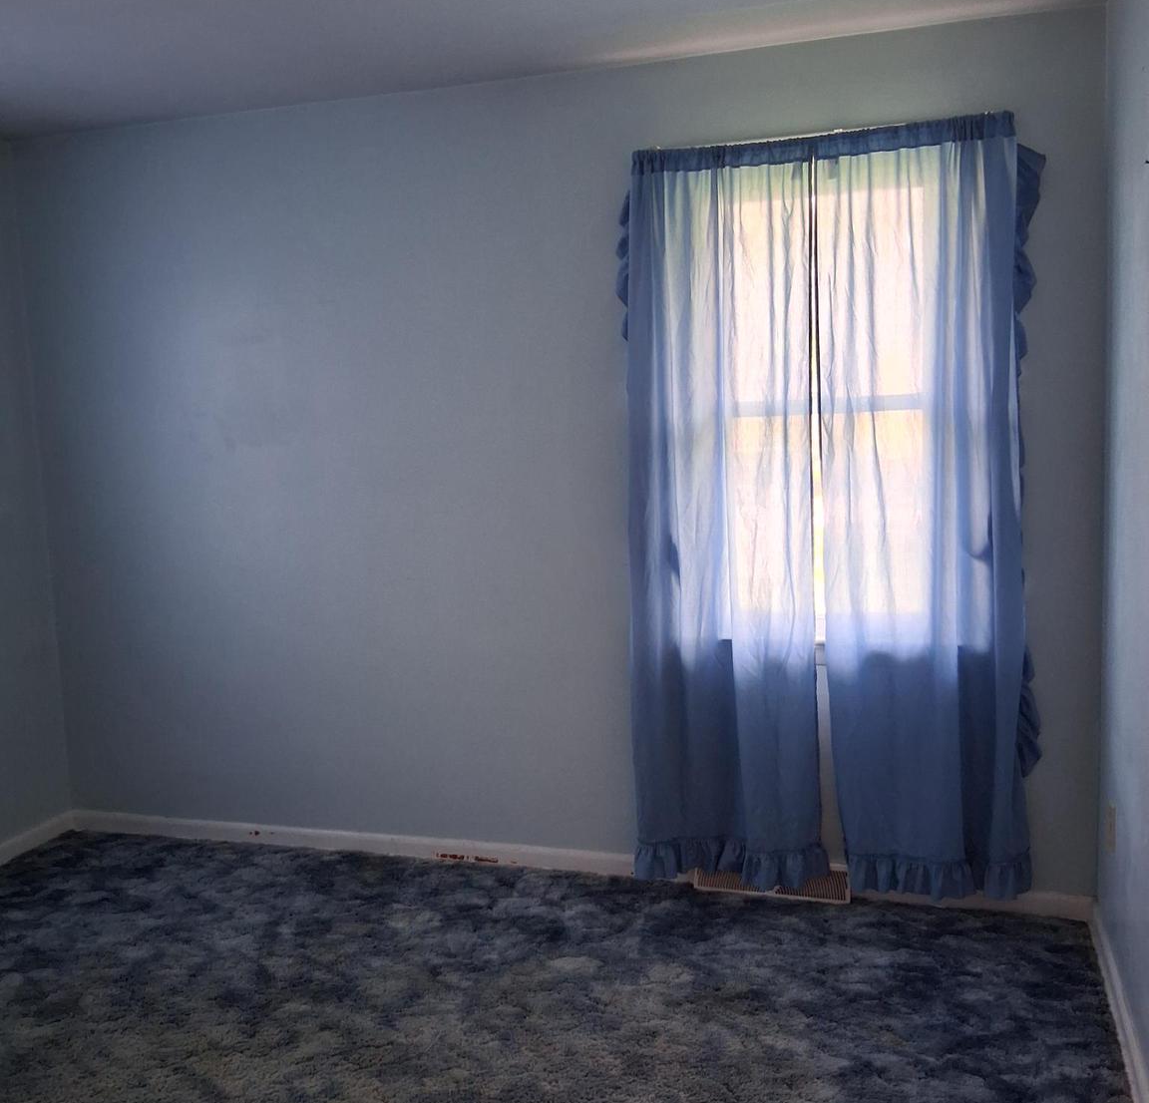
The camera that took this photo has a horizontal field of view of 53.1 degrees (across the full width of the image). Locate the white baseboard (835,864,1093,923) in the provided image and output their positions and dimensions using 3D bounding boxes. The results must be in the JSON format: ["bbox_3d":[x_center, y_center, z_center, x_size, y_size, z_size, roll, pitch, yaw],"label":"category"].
[{"bbox_3d":[1.101,0.993,3.290,0.697,0.072,0.017,0,8,18],"label":"white baseboard"}]

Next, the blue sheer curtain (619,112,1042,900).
[{"bbox_3d":[0.693,-0.061,3.225,1.145,2.152,0.100,0,8,18],"label":"blue sheer curtain"}]

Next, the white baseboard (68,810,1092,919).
[{"bbox_3d":[-0.211,0.989,3.712,3.452,0.072,0.017,0,8,18],"label":"white baseboard"}]

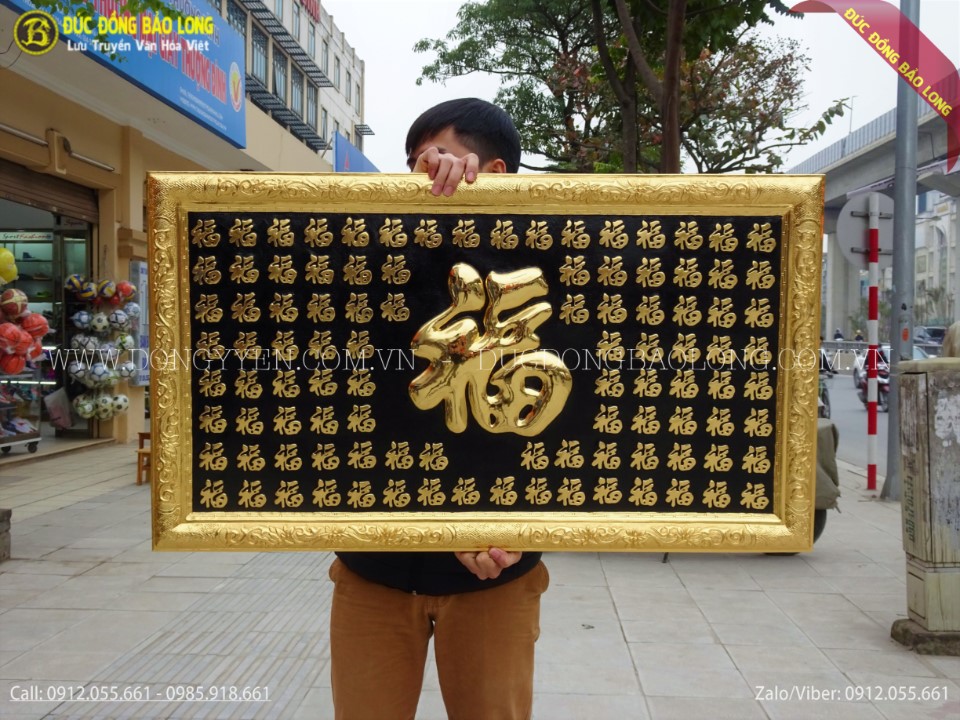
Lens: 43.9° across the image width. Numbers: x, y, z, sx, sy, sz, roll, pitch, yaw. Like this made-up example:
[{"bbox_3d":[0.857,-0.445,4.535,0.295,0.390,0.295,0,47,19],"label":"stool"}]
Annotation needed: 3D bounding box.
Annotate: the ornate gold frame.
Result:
[{"bbox_3d":[0.009,0.009,1.900,1.070,0.607,0.045,0,5,-1],"label":"ornate gold frame"}]

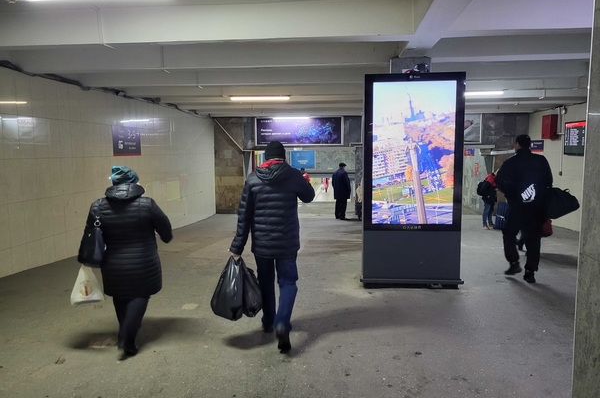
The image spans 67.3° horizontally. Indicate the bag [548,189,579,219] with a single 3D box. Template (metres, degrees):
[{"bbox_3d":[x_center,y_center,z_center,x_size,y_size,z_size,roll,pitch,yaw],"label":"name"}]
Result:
[{"bbox_3d":[3.306,0.057,5.709,0.450,0.340,0.270,-12,5,7],"label":"bag"}]

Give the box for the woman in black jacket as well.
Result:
[{"bbox_3d":[-1.348,0.468,3.562,0.600,1.470,0.460,0,6,6],"label":"woman in black jacket"}]

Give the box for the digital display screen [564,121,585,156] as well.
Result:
[{"bbox_3d":[6.632,-1.431,10.630,0.080,0.810,1.430,0,6,6],"label":"digital display screen"}]

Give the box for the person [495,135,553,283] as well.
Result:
[{"bbox_3d":[2.903,0.114,5.980,0.640,1.900,0.500,1,6,7],"label":"person"}]

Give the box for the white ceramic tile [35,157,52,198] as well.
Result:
[{"bbox_3d":[-3.871,-0.305,6.806,0.012,0.597,0.302,0,6,6],"label":"white ceramic tile"}]

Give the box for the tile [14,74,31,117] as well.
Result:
[{"bbox_3d":[-3.893,-1.473,6.359,0.010,0.600,0.300,1,6,6],"label":"tile"}]

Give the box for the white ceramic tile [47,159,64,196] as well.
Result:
[{"bbox_3d":[-3.829,-0.346,7.084,0.010,0.600,0.300,1,6,6],"label":"white ceramic tile"}]

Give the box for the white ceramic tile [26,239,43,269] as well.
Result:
[{"bbox_3d":[-3.888,0.813,6.611,0.010,0.410,0.300,1,6,6],"label":"white ceramic tile"}]

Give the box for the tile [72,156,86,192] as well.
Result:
[{"bbox_3d":[-3.766,-0.404,7.703,0.010,0.600,0.300,0,6,6],"label":"tile"}]

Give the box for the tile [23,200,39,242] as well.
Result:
[{"bbox_3d":[-3.898,0.326,6.569,0.012,0.601,0.302,0,6,6],"label":"tile"}]

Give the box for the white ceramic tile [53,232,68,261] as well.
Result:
[{"bbox_3d":[-3.829,0.767,7.225,0.010,0.421,0.300,0,6,6],"label":"white ceramic tile"}]

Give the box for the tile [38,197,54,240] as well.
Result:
[{"bbox_3d":[-3.865,0.291,6.872,0.010,0.600,0.300,0,6,6],"label":"tile"}]

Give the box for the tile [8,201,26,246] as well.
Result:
[{"bbox_3d":[-3.928,0.358,6.271,0.012,0.601,0.302,0,6,6],"label":"tile"}]

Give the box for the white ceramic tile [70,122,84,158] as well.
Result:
[{"bbox_3d":[-3.768,-1.002,7.638,0.010,0.600,0.300,0,6,6],"label":"white ceramic tile"}]

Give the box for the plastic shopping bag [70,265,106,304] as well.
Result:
[{"bbox_3d":[-1.726,0.678,3.660,0.260,0.350,0.130,-2,7,-14],"label":"plastic shopping bag"}]

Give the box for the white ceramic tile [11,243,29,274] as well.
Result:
[{"bbox_3d":[-3.925,0.842,6.322,0.012,0.367,0.302,0,6,6],"label":"white ceramic tile"}]

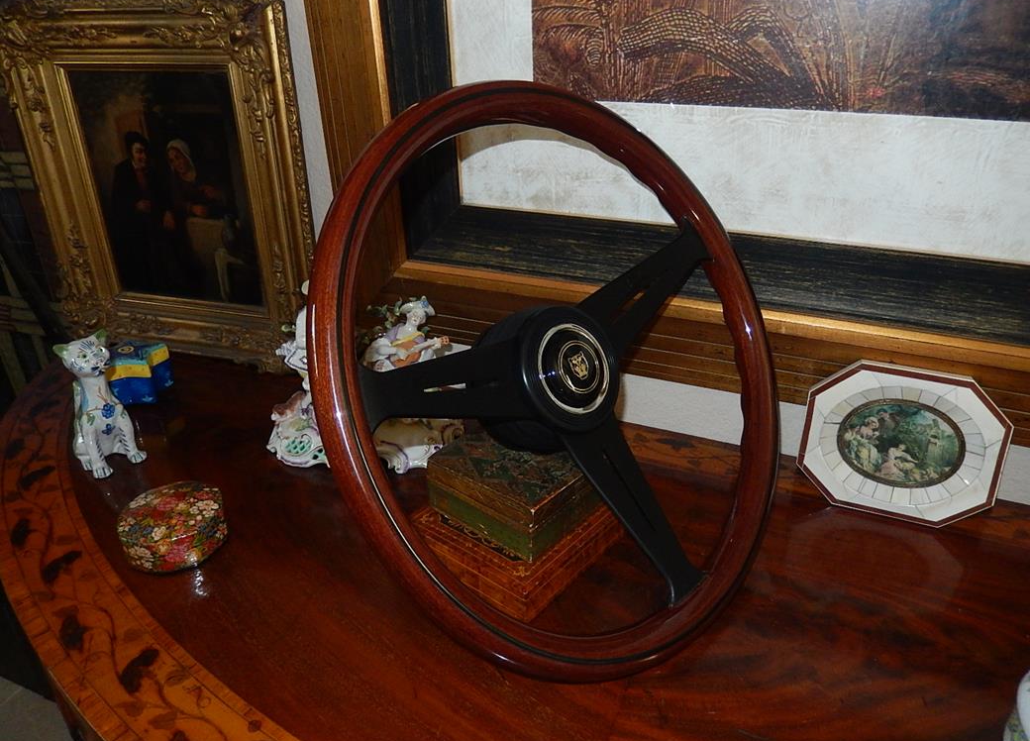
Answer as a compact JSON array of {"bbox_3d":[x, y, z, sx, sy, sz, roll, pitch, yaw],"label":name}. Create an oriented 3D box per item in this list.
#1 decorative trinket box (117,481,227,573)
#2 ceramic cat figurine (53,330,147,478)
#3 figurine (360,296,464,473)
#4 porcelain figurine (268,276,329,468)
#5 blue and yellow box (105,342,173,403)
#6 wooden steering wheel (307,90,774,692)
[{"bbox_3d":[-0.264,0.118,0.584,0.083,0.035,0.075,-5,30,-5],"label":"decorative trinket box"},{"bbox_3d":[-0.379,0.024,0.663,0.060,0.127,0.064,-24,36,-33],"label":"ceramic cat figurine"},{"bbox_3d":[-0.087,0.006,0.649,0.088,0.155,0.075,-8,30,-10],"label":"figurine"},{"bbox_3d":[-0.179,-0.002,0.653,0.094,0.170,0.073,-9,30,-11],"label":"porcelain figurine"},{"bbox_3d":[-0.394,0.001,0.786,0.070,0.047,0.065,-5,30,-5],"label":"blue and yellow box"},{"bbox_3d":[0.029,0.003,0.512,0.385,0.385,0.099,-29,7,-39],"label":"wooden steering wheel"}]

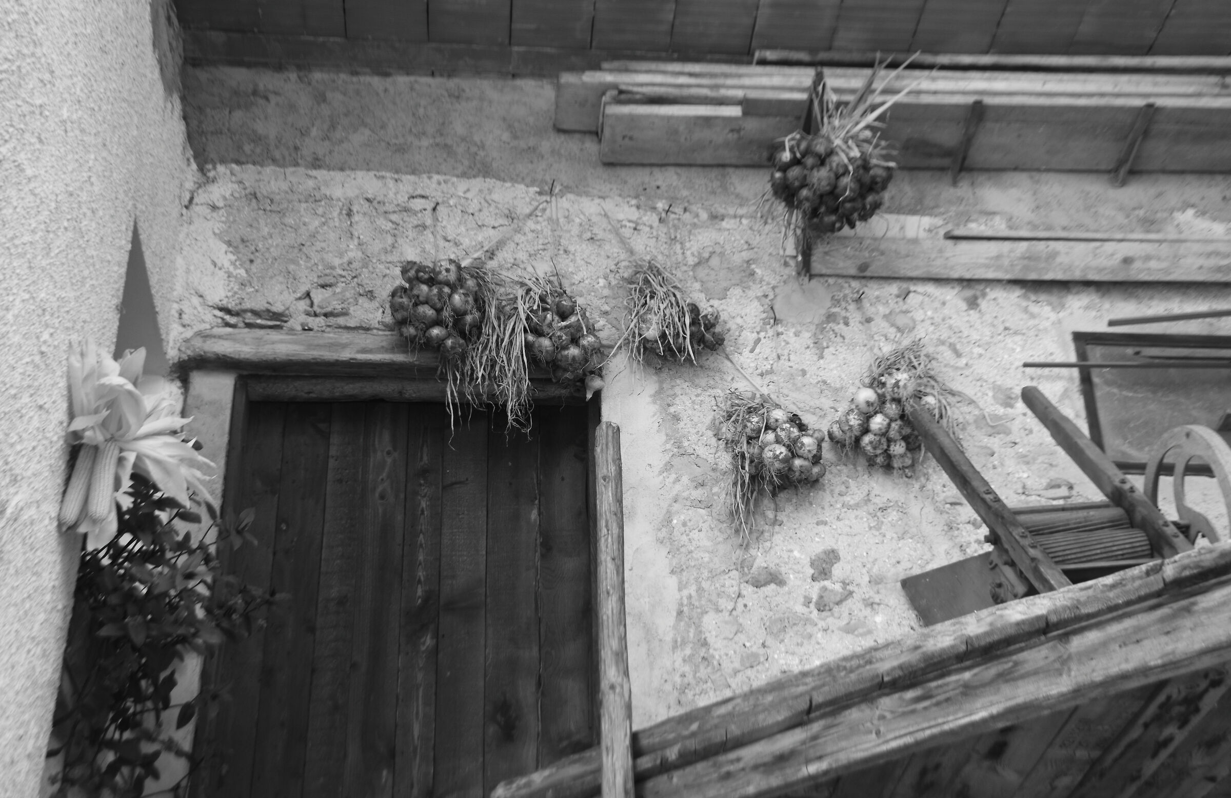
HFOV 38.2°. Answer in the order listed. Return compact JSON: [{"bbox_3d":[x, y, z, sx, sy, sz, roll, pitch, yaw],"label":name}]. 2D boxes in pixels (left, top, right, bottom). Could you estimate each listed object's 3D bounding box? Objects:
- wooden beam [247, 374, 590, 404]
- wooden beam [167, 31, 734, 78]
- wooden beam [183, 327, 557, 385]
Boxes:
[{"bbox_3d":[-0.538,-0.011,4.815,0.908,0.075,0.065,1,-33,-4],"label":"wooden beam"},{"bbox_3d":[-0.443,-1.020,5.359,1.682,0.105,0.060,1,-33,-4],"label":"wooden beam"},{"bbox_3d":[-0.600,-0.105,4.825,1.117,0.115,0.125,1,-33,-4],"label":"wooden beam"}]

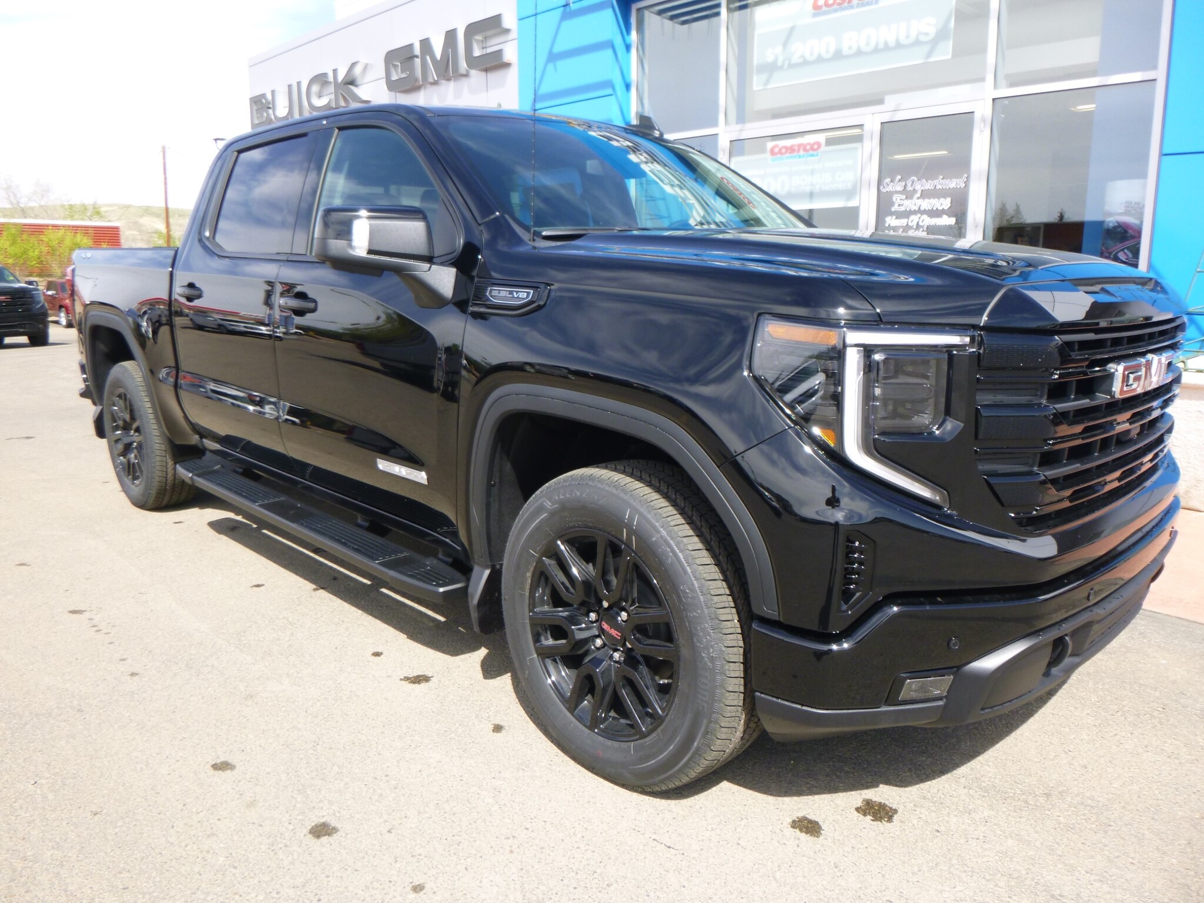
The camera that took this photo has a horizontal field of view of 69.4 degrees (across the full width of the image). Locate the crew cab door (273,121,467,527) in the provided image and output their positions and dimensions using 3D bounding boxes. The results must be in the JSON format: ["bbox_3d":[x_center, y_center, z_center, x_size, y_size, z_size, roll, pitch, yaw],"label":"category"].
[{"bbox_3d":[-0.747,-0.517,2.986,0.270,1.350,1.280,-8,14,-44],"label":"crew cab door"}]

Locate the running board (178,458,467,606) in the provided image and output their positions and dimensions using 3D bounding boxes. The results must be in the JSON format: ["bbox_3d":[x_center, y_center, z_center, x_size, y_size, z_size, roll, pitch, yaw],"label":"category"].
[{"bbox_3d":[-1.220,0.254,3.400,0.220,0.090,2.380,-8,14,-44],"label":"running board"}]

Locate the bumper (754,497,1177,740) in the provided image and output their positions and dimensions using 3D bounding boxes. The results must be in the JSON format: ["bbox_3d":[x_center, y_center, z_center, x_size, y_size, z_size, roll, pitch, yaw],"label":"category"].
[{"bbox_3d":[1.202,0.357,2.379,2.040,0.430,0.500,-8,14,-44],"label":"bumper"}]

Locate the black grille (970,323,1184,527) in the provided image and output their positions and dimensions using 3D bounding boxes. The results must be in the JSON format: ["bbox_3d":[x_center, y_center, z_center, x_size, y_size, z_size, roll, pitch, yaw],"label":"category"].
[{"bbox_3d":[1.275,-0.088,2.238,1.260,0.510,0.250,-8,14,-44],"label":"black grille"}]

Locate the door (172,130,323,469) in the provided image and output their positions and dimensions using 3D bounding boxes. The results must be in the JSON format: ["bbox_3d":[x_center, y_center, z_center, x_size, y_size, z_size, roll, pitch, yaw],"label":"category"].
[{"bbox_3d":[-1.573,-0.687,3.812,0.270,1.350,1.140,-8,14,-44],"label":"door"}]

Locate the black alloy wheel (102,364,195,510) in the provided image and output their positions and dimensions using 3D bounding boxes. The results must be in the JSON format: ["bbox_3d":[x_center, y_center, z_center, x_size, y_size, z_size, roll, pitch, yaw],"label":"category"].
[{"bbox_3d":[-2.542,-0.099,4.914,0.280,0.822,0.836,-8,14,-44],"label":"black alloy wheel"}]

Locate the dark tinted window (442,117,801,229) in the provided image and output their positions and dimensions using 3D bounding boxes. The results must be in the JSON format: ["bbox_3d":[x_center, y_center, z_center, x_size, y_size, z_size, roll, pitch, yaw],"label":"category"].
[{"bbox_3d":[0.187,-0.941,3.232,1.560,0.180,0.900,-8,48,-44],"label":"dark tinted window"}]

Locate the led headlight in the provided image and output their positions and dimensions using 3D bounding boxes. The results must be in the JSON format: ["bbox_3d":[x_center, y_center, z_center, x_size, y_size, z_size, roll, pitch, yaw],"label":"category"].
[{"bbox_3d":[0.544,-0.068,1.832,0.410,0.420,0.360,-8,14,-44],"label":"led headlight"}]

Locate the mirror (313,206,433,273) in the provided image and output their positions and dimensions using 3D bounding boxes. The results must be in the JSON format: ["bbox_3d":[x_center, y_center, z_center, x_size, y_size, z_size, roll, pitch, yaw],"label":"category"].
[{"bbox_3d":[-0.650,-0.612,2.534,0.270,0.200,0.230,-8,14,-44],"label":"mirror"}]

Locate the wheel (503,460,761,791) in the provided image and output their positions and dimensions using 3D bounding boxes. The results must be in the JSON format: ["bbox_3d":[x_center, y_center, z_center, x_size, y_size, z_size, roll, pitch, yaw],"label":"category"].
[{"bbox_3d":[0.080,0.441,2.295,0.280,0.822,0.838,-8,14,-44],"label":"wheel"}]

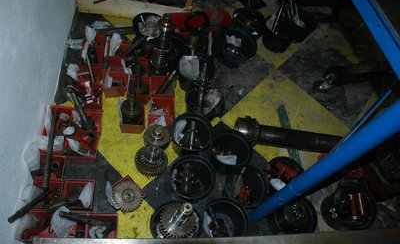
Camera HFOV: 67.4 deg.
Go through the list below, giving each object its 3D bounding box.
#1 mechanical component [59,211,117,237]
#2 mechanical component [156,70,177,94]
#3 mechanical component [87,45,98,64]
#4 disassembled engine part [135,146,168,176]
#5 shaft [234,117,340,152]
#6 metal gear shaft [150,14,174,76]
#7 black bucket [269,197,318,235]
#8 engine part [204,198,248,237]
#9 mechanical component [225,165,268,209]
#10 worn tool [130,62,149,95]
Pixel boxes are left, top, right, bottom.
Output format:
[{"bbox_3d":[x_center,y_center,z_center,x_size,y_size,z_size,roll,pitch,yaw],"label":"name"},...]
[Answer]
[{"bbox_3d":[-0.685,0.606,1.825,0.360,0.120,0.120,24,56,-24],"label":"mechanical component"},{"bbox_3d":[-0.184,-0.226,1.682,0.028,0.152,0.028,33,9,-41],"label":"mechanical component"},{"bbox_3d":[-0.603,-0.378,1.675,0.066,0.103,0.066,7,57,-10],"label":"mechanical component"},{"bbox_3d":[-0.228,0.184,1.442,0.163,0.090,0.163,7,57,-10],"label":"disassembled engine part"},{"bbox_3d":[0.787,0.128,2.411,0.983,0.190,0.190,10,59,-4],"label":"shaft"},{"bbox_3d":[-0.193,-0.407,1.617,0.118,0.428,0.118,24,55,0],"label":"metal gear shaft"},{"bbox_3d":[0.404,0.453,1.395,0.204,0.152,0.204,7,57,-10],"label":"black bucket"},{"bbox_3d":[0.094,0.449,1.312,0.200,0.163,0.200,7,57,-10],"label":"engine part"},{"bbox_3d":[0.293,0.489,2.078,0.285,0.250,0.285,4,60,-8],"label":"mechanical component"},{"bbox_3d":[-0.321,-0.236,1.595,0.110,0.207,0.110,7,57,-10],"label":"worn tool"}]

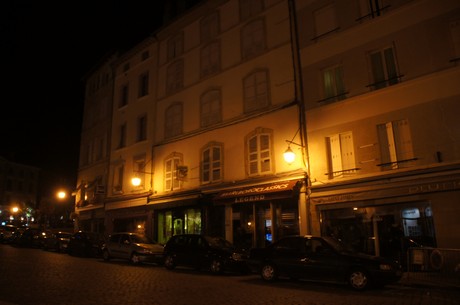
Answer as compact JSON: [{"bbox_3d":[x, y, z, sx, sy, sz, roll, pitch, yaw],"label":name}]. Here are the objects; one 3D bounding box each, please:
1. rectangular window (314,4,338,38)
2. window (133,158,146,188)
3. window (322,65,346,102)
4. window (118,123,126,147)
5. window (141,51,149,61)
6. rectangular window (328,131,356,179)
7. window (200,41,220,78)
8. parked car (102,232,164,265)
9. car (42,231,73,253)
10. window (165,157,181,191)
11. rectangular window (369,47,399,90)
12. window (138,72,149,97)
[{"bbox_3d":[4.462,-6.084,16.007,1.115,1.346,0.200,-14,-19,39],"label":"rectangular window"},{"bbox_3d":[-5.991,1.381,22.846,1.300,2.080,0.150,-14,-20,39],"label":"window"},{"bbox_3d":[4.561,-3.023,15.168,0.952,1.550,0.200,-14,-19,39],"label":"window"},{"bbox_3d":[-7.869,-1.239,25.202,0.860,1.880,0.150,-14,-20,39],"label":"window"},{"bbox_3d":[-6.184,-7.057,25.202,0.790,0.560,0.150,-14,-20,39],"label":"window"},{"bbox_3d":[4.616,0.135,14.345,1.156,1.768,0.200,-14,-19,39],"label":"rectangular window"},{"bbox_3d":[-1.168,-5.422,20.287,1.520,1.910,0.150,-14,-20,39],"label":"window"},{"bbox_3d":[-4.560,4.660,17.020,4.020,1.410,1.680,-11,-18,40],"label":"parked car"},{"bbox_3d":[-10.726,5.851,22.849,4.050,1.440,1.700,-11,-17,39],"label":"car"},{"bbox_3d":[-3.442,1.259,20.592,1.350,1.980,0.150,-14,-20,39],"label":"window"},{"bbox_3d":[5.950,-3.249,13.373,0.980,1.600,0.150,-14,-20,39],"label":"rectangular window"},{"bbox_3d":[-6.127,-4.858,24.612,1.139,1.641,0.200,-13,-18,39],"label":"window"}]

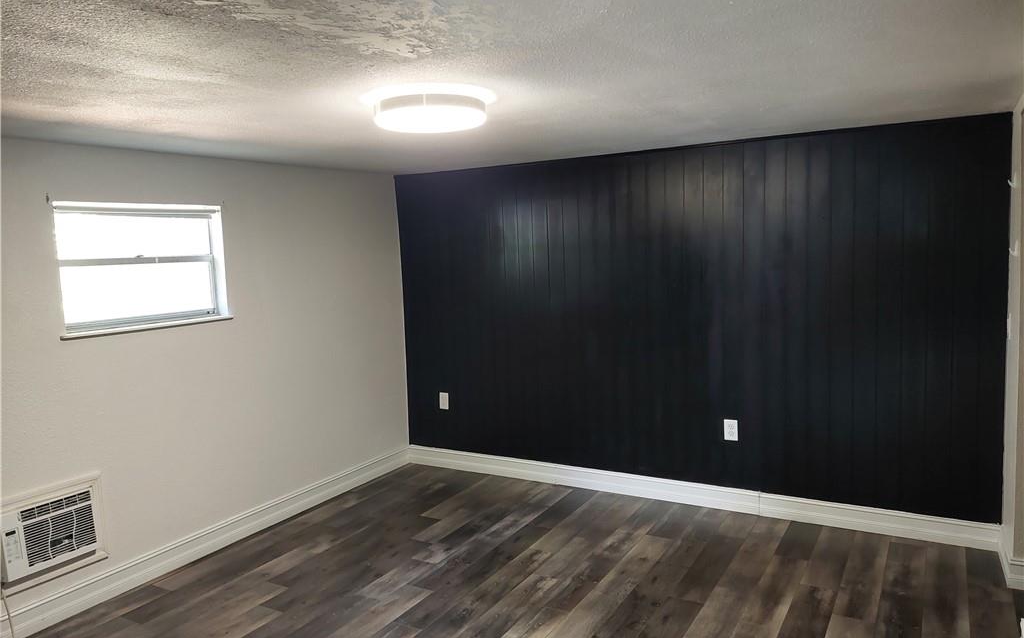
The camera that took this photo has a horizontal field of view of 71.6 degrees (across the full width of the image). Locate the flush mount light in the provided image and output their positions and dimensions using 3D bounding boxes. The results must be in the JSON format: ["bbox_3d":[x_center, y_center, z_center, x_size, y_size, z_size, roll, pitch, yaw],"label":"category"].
[{"bbox_3d":[-0.293,-0.744,2.551,0.470,0.090,0.470,-2,6,0],"label":"flush mount light"}]

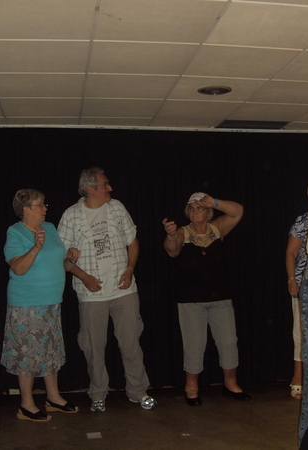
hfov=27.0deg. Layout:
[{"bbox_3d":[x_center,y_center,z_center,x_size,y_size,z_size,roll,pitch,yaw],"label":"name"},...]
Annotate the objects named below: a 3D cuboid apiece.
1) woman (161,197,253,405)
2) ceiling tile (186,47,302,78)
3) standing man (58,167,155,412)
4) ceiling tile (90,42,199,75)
[{"bbox_3d":[0.367,0.523,4.752,0.640,1.570,0.450,-1,-4,-3],"label":"woman"},{"bbox_3d":[0.512,-0.976,3.842,0.600,0.025,0.600,0,-4,-8],"label":"ceiling tile"},{"bbox_3d":[-0.347,0.459,4.640,0.660,1.770,0.450,0,-4,-16],"label":"standing man"},{"bbox_3d":[-0.081,-0.975,3.753,0.600,0.025,0.600,0,-4,-8],"label":"ceiling tile"}]

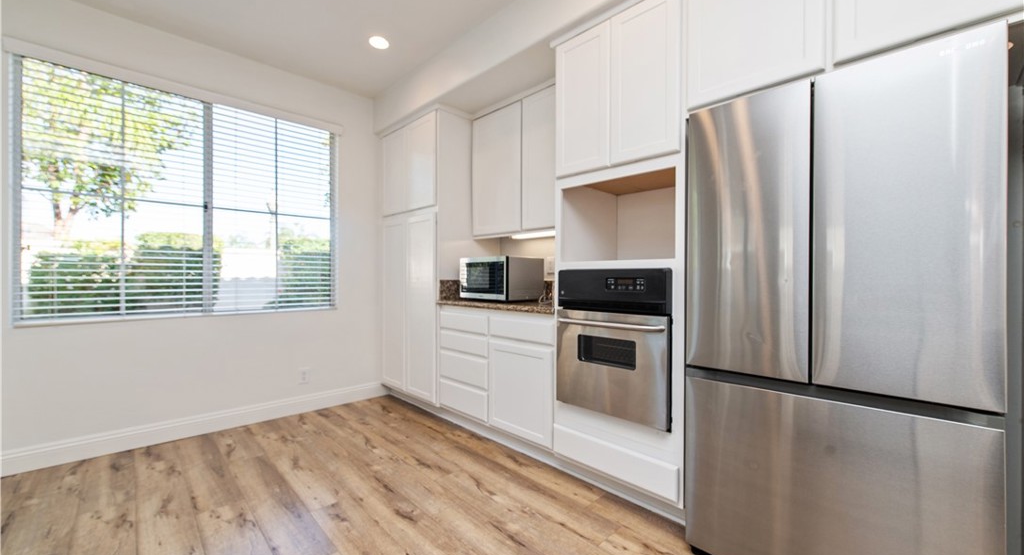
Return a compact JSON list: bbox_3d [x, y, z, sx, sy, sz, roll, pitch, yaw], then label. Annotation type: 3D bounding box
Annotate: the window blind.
[{"bbox_3d":[-2.108,-0.481,2.780,1.730,1.483,0.060,0,0,-45],"label":"window blind"}]

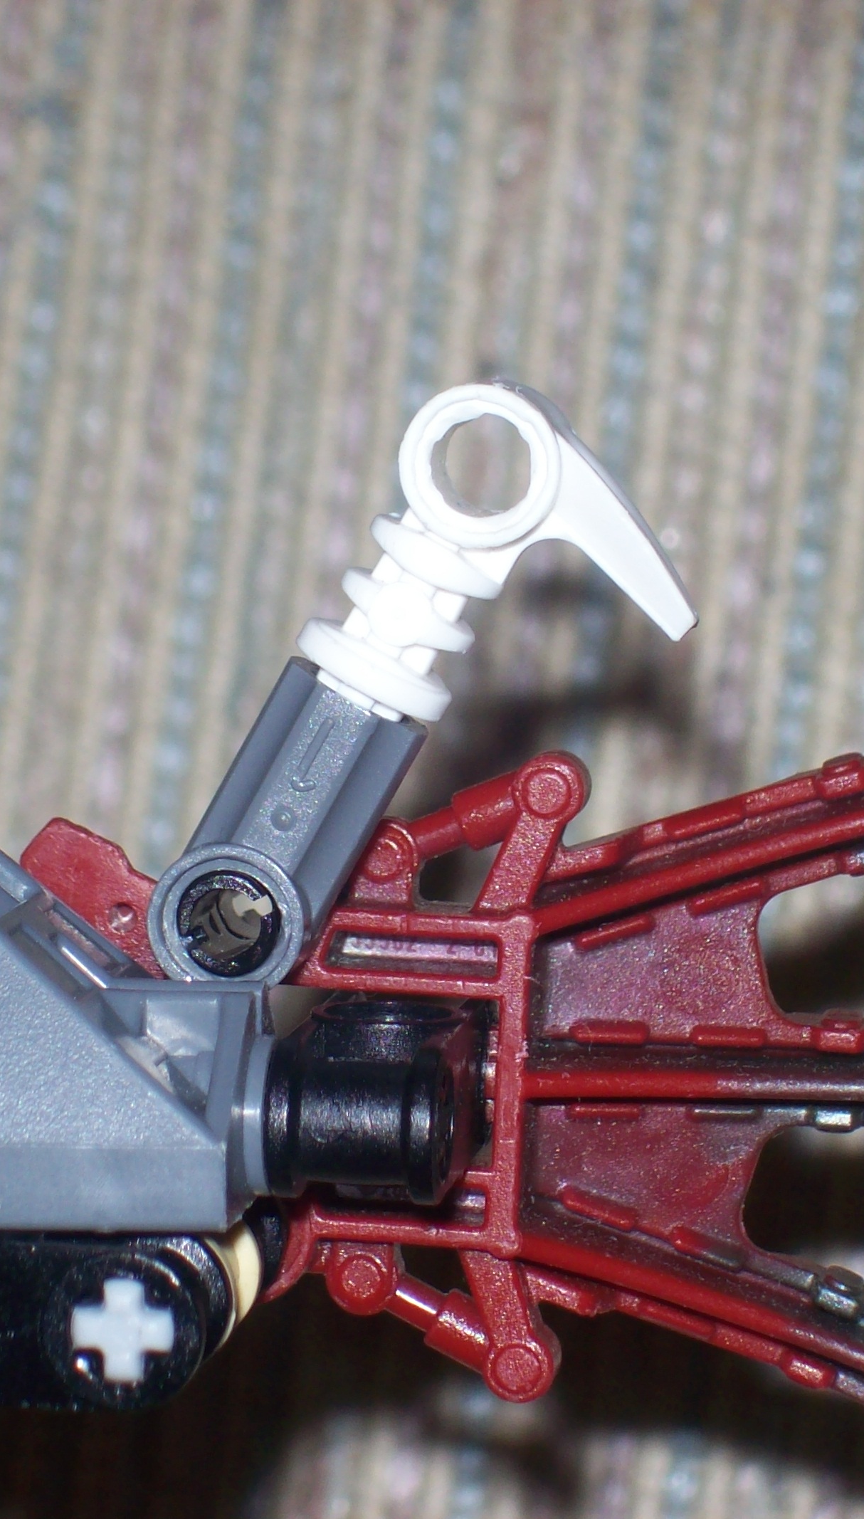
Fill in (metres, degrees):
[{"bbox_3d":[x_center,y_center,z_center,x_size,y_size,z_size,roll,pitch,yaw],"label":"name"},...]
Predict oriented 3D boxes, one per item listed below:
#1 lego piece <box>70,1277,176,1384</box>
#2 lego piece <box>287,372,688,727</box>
[{"bbox_3d":[-0.013,0.026,0.303,0.005,0.005,0.016,2,5,8],"label":"lego piece"},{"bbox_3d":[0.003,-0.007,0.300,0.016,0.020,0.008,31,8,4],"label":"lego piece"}]

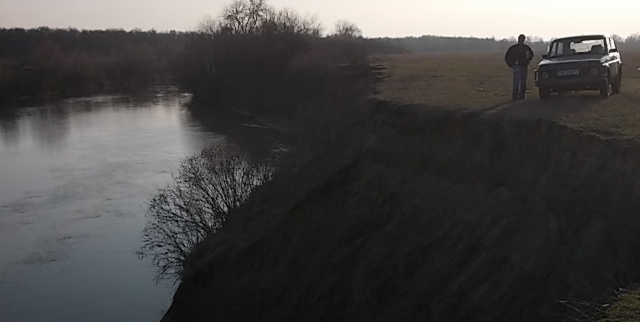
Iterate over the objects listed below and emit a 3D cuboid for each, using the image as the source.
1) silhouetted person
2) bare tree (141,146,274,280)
[{"bbox_3d":[5.156,-2.441,20.600,0.680,1.690,0.360,1,8,7],"label":"silhouetted person"},{"bbox_3d":[-2.759,1.239,19.500,3.300,3.300,3.000,0,8,0],"label":"bare tree"}]

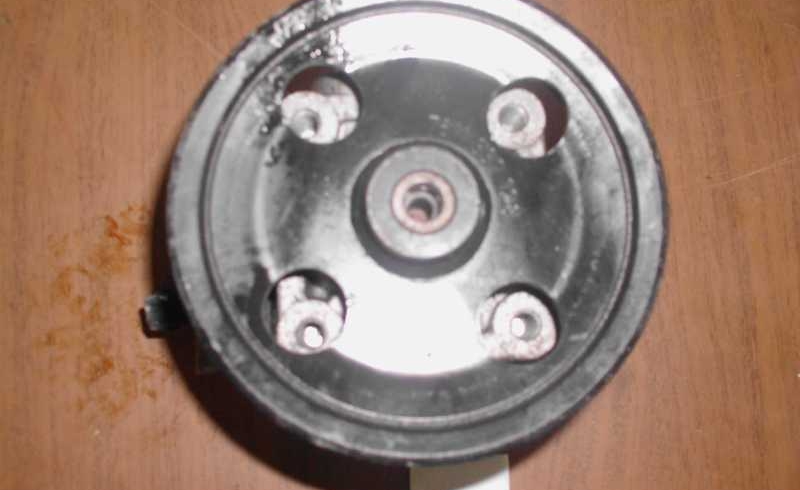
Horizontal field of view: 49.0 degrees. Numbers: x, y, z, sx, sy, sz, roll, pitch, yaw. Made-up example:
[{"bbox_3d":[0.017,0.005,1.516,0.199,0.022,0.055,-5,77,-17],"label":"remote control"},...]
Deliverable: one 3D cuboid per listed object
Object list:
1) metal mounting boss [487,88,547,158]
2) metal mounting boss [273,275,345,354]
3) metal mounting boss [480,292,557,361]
[{"bbox_3d":[0.034,-0.035,0.266,0.017,0.018,0.020,0,84,-2],"label":"metal mounting boss"},{"bbox_3d":[-0.029,0.022,0.277,0.022,0.019,0.024,0,83,-4],"label":"metal mounting boss"},{"bbox_3d":[0.033,0.024,0.260,0.022,0.018,0.020,0,84,-2],"label":"metal mounting boss"}]

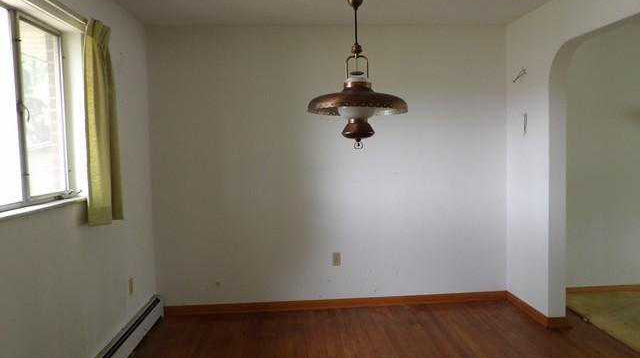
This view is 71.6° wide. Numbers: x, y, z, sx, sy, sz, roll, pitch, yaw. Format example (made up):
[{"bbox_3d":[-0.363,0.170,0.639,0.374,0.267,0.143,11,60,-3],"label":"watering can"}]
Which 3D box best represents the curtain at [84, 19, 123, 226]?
[{"bbox_3d":[-1.280,-0.330,2.625,0.110,1.185,0.265,-2,4,-4],"label":"curtain"}]

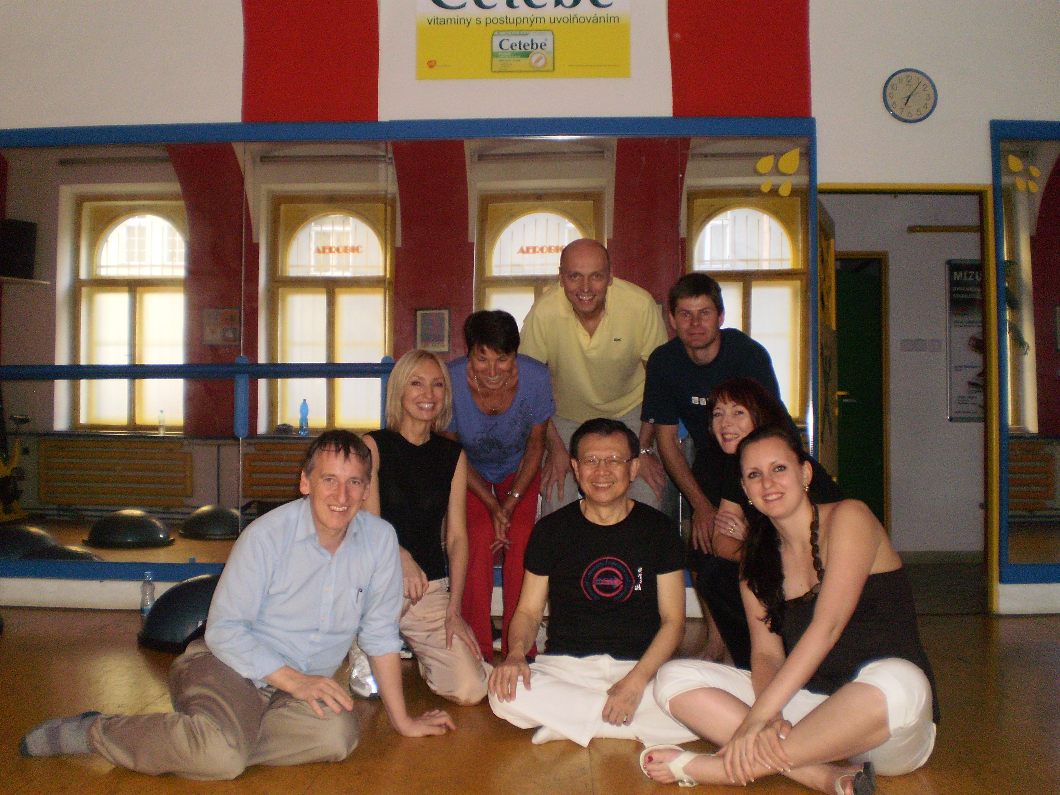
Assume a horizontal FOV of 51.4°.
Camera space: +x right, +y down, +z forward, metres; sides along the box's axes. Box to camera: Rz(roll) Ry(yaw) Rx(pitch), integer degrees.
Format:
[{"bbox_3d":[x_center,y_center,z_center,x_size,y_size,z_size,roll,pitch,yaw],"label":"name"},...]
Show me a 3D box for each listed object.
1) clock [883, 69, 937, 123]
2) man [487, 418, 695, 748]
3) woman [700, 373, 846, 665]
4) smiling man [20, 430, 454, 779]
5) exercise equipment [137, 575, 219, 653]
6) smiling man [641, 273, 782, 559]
[{"bbox_3d":[1.660,-1.320,4.796,0.240,0.240,0.040,0,-2,3],"label":"clock"},{"bbox_3d":[0.215,0.466,3.050,0.660,0.830,0.600,0,-2,2],"label":"man"},{"bbox_3d":[0.735,0.419,3.320,0.580,0.950,0.700,-1,-3,25],"label":"woman"},{"bbox_3d":[-0.730,0.471,2.870,1.050,0.800,0.800,1,-2,-10],"label":"smiling man"},{"bbox_3d":[-1.080,0.769,3.930,0.640,0.270,0.640,0,-2,0],"label":"exercise equipment"},{"bbox_3d":[0.620,0.256,3.730,0.530,1.310,0.750,0,-2,14],"label":"smiling man"}]

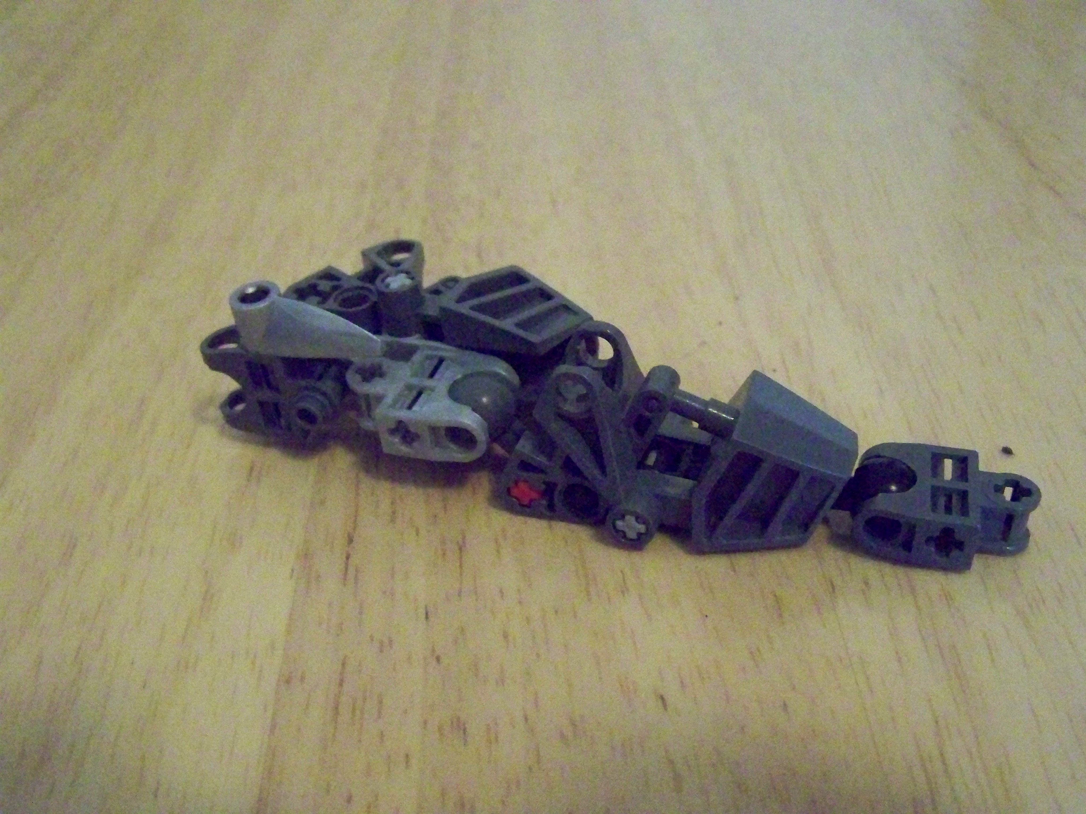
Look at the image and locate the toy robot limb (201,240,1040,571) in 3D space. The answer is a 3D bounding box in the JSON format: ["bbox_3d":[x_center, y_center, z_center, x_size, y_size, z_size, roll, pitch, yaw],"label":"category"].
[{"bbox_3d":[0.008,-0.003,0.181,0.131,0.022,0.043,15,41,20],"label":"toy robot limb"}]

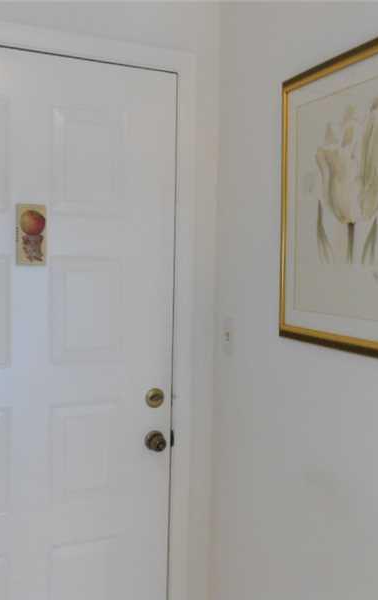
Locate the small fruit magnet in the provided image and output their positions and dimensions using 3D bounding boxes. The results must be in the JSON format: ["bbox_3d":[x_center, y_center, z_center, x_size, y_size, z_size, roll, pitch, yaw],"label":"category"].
[{"bbox_3d":[-0.458,-0.188,1.754,0.087,0.174,0.007,-1,5,-24],"label":"small fruit magnet"}]

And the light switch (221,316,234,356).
[{"bbox_3d":[0.121,0.120,1.938,0.012,0.118,0.073,-1,5,-24],"label":"light switch"}]

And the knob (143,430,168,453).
[{"bbox_3d":[-0.102,0.460,1.938,0.063,0.063,0.060,-1,5,-24],"label":"knob"}]

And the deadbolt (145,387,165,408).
[{"bbox_3d":[-0.107,0.319,1.941,0.063,0.063,0.030,-1,5,-24],"label":"deadbolt"}]

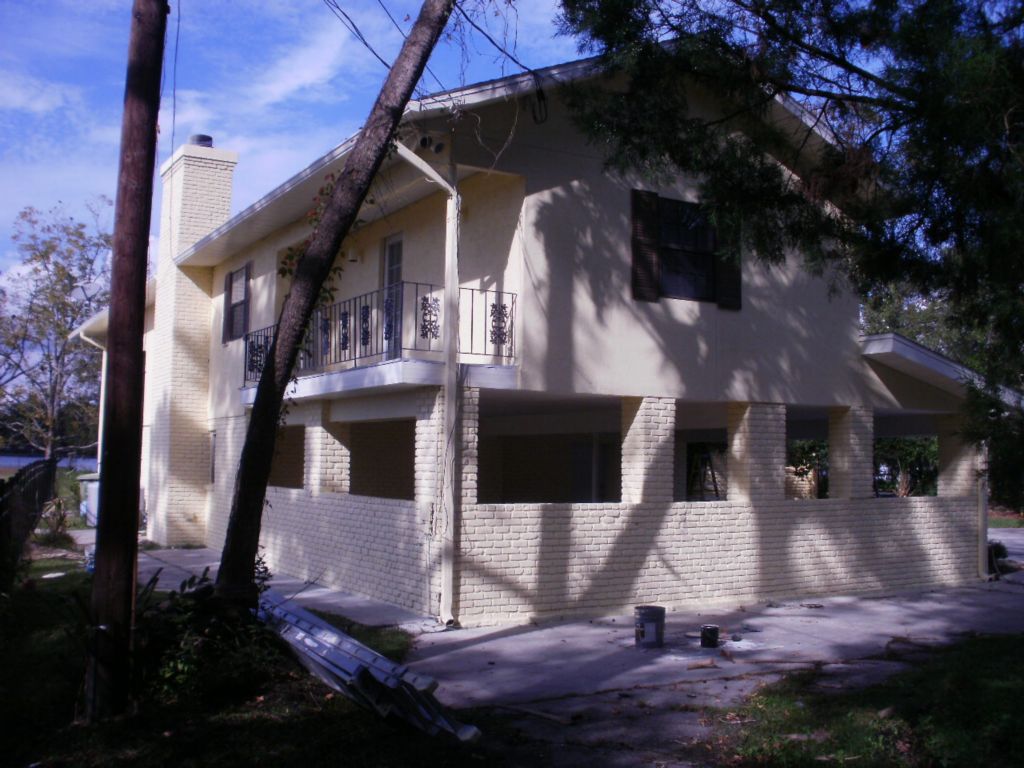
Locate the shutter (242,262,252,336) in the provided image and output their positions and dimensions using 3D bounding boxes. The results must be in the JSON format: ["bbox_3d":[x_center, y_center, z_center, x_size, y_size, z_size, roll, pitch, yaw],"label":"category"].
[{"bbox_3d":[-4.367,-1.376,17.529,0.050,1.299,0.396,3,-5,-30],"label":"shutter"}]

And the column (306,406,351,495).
[{"bbox_3d":[-2.541,0.867,14.661,0.407,1.207,0.651,3,-5,-30],"label":"column"}]

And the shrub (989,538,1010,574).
[{"bbox_3d":[8.144,2.874,17.864,0.460,0.490,0.460,3,-5,-30],"label":"shrub"}]

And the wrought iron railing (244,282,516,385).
[{"bbox_3d":[-1.976,-0.425,13.730,1.369,0.858,5.806,3,-5,-30],"label":"wrought iron railing"}]

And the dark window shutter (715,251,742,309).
[{"bbox_3d":[2.693,-1.557,13.103,0.376,1.300,0.044,3,-5,-30],"label":"dark window shutter"}]

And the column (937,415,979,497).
[{"bbox_3d":[6.428,1.030,15.338,0.440,1.172,0.396,3,-5,-30],"label":"column"}]

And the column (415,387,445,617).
[{"bbox_3d":[-0.708,1.271,11.385,0.440,2.455,0.581,3,-5,-30],"label":"column"}]

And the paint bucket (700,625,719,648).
[{"bbox_3d":[1.902,2.421,10.211,0.168,0.194,0.168,1,-4,0],"label":"paint bucket"}]

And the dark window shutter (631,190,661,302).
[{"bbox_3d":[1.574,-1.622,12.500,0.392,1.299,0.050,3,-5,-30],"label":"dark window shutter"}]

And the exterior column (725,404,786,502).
[{"bbox_3d":[3.082,0.847,13.429,0.594,1.211,0.396,3,-5,-30],"label":"exterior column"}]

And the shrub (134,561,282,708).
[{"bbox_3d":[-2.323,1.824,8.150,1.030,0.950,0.950,2,-4,-16],"label":"shrub"}]

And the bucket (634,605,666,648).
[{"bbox_3d":[1.325,2.327,10.201,0.291,0.360,0.291,1,-4,0],"label":"bucket"}]

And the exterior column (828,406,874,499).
[{"bbox_3d":[4.556,0.926,14.338,0.435,1.209,0.405,3,-5,-30],"label":"exterior column"}]

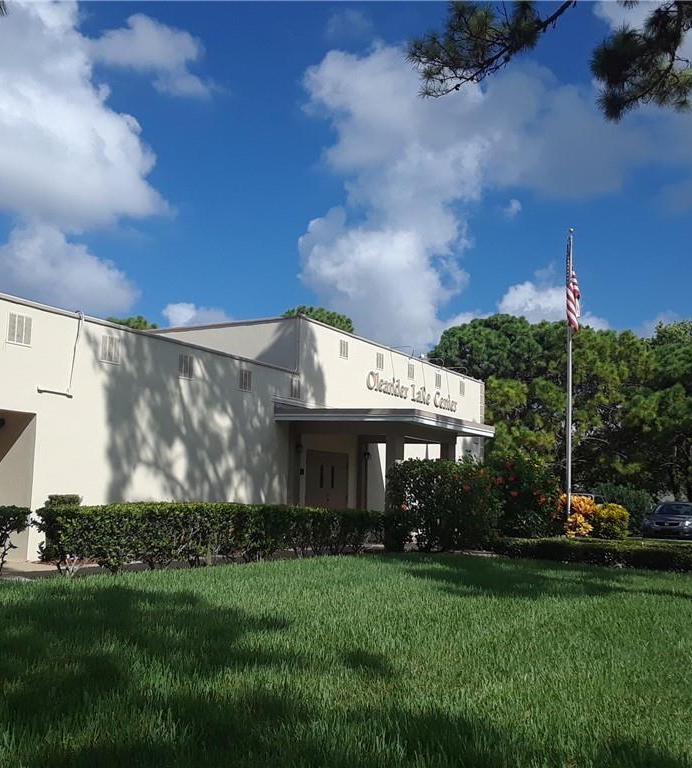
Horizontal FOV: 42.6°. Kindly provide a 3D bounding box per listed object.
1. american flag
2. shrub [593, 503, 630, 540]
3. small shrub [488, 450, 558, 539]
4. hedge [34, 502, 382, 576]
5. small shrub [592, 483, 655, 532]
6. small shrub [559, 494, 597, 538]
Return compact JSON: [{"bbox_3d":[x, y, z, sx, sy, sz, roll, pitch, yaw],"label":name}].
[{"bbox_3d":[6.435,-2.786,25.103,0.380,2.720,0.380,0,-7,14],"label":"american flag"},{"bbox_3d":[7.262,3.932,24.277,1.050,1.250,1.000,0,-7,17],"label":"shrub"},{"bbox_3d":[4.619,3.073,23.356,2.100,2.550,1.900,1,-7,11],"label":"small shrub"},{"bbox_3d":[-1.948,2.764,16.439,0.800,1.020,8.877,-3,-8,32],"label":"hedge"},{"bbox_3d":[10.829,4.982,34.632,2.400,2.150,2.000,0,-7,17],"label":"small shrub"},{"bbox_3d":[6.283,3.774,24.089,1.050,1.450,1.000,0,-7,15],"label":"small shrub"}]

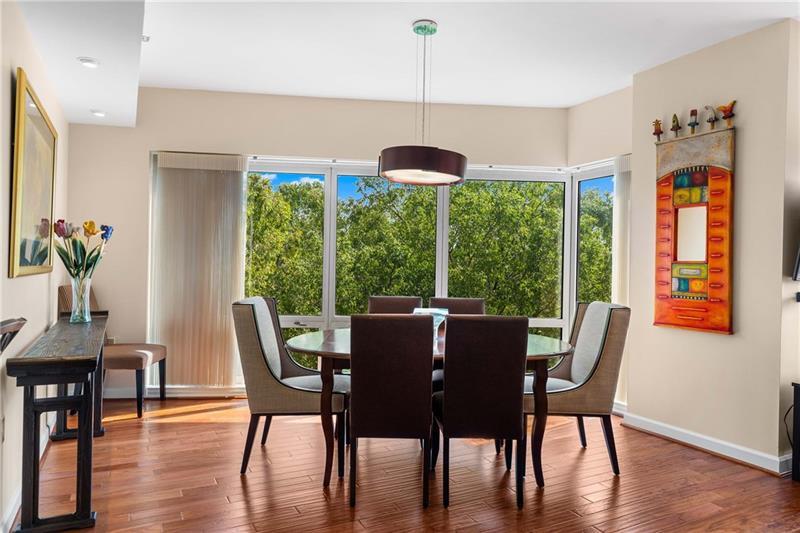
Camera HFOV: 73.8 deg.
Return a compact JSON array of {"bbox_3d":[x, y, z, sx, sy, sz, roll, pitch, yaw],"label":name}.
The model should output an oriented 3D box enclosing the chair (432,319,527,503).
[{"bbox_3d":[0.434,0.740,2.928,0.485,0.985,0.600,1,0,-1],"label":"chair"}]

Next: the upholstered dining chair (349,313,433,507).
[{"bbox_3d":[-0.065,0.747,2.970,0.440,1.000,0.640,1,0,-2],"label":"upholstered dining chair"}]

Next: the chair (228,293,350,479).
[{"bbox_3d":[-0.660,0.729,3.445,0.660,1.015,0.580,1,0,-2],"label":"chair"}]

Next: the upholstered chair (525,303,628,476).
[{"bbox_3d":[1.022,0.733,3.393,0.680,1.020,0.560,1,0,-5],"label":"upholstered chair"}]

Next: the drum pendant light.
[{"bbox_3d":[0.157,-1.092,3.560,0.585,1.040,0.585,1,0,0],"label":"drum pendant light"}]

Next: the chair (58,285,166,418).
[{"bbox_3d":[-2.400,0.698,4.500,0.650,1.010,0.500,1,0,-1],"label":"chair"}]

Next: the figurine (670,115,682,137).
[{"bbox_3d":[1.978,-1.008,3.818,0.055,0.169,0.068,1,0,-27],"label":"figurine"}]

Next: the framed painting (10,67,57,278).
[{"bbox_3d":[-1.931,-0.402,2.826,0.035,0.885,1.420,1,0,-27],"label":"framed painting"}]

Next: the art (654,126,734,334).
[{"bbox_3d":[2.042,-0.231,3.713,0.040,1.338,0.568,1,0,-27],"label":"art"}]

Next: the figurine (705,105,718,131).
[{"bbox_3d":[2.158,-1.028,3.690,0.075,0.172,0.090,1,0,-27],"label":"figurine"}]

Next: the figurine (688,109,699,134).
[{"bbox_3d":[2.038,-1.003,3.700,0.055,0.171,0.068,1,0,-27],"label":"figurine"}]

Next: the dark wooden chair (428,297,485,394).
[{"bbox_3d":[0.440,0.757,3.860,0.445,1.000,0.630,1,0,-1],"label":"dark wooden chair"}]

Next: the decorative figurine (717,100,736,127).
[{"bbox_3d":[2.207,-1.031,3.600,0.075,0.180,0.125,1,0,-27],"label":"decorative figurine"}]

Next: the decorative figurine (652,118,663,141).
[{"bbox_3d":[1.966,-1.040,4.070,0.060,0.165,0.072,1,0,-27],"label":"decorative figurine"}]

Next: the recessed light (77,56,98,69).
[{"bbox_3d":[-1.882,-1.228,3.215,0.130,0.030,0.130,1,0,-27],"label":"recessed light"}]

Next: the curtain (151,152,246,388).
[{"bbox_3d":[-1.820,0.039,4.819,0.827,2.093,0.090,1,0,-6],"label":"curtain"}]

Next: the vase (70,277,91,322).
[{"bbox_3d":[-2.252,0.237,3.770,0.152,0.315,0.152,1,0,0],"label":"vase"}]

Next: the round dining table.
[{"bbox_3d":[0.173,0.848,3.370,1.780,0.760,1.105,1,0,-2],"label":"round dining table"}]

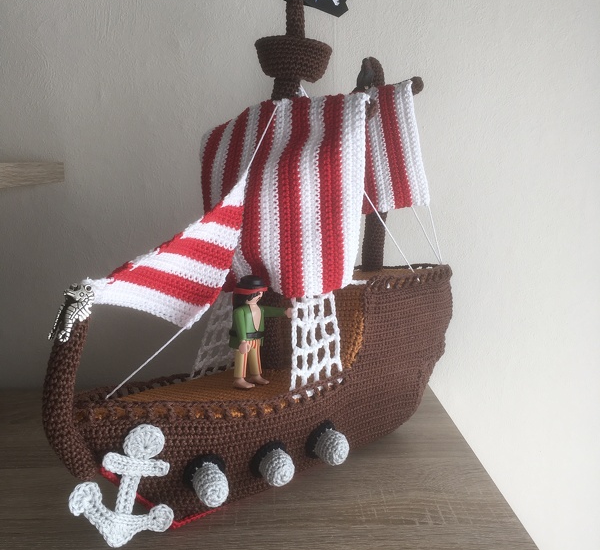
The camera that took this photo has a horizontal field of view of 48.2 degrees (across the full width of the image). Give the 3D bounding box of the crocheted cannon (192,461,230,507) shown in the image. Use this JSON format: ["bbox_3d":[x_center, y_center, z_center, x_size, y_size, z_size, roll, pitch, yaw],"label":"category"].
[{"bbox_3d":[-0.053,0.124,0.396,0.020,0.020,0.024,-4,17,-19],"label":"crocheted cannon"}]

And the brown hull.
[{"bbox_3d":[-0.014,0.066,0.469,0.335,0.150,0.085,-9,13,-40],"label":"brown hull"}]

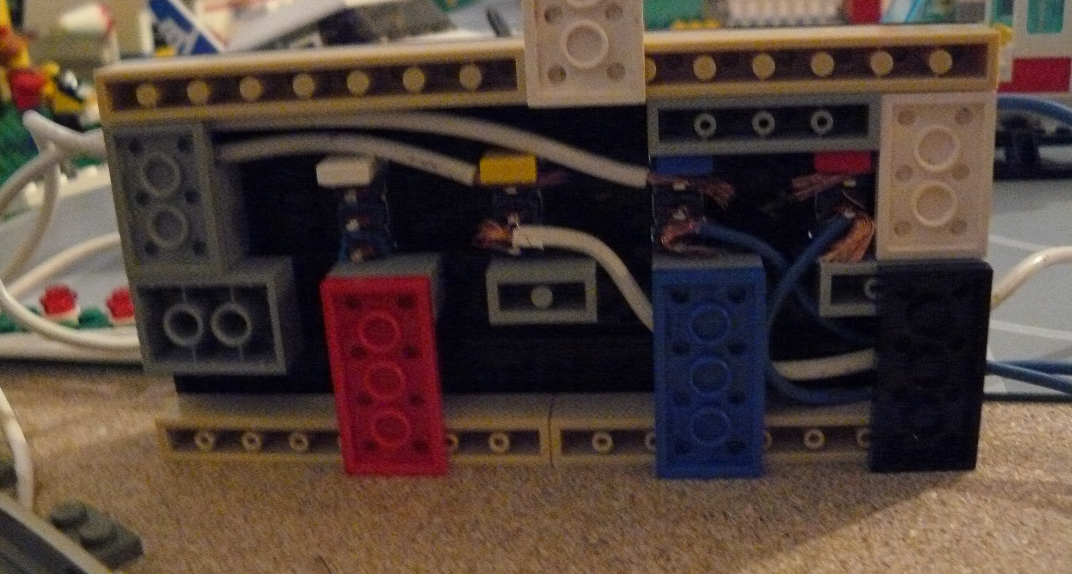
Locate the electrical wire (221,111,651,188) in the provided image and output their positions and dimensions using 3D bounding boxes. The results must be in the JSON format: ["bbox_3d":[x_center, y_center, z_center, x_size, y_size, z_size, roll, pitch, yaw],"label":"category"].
[{"bbox_3d":[-0.016,-0.020,0.164,0.064,0.013,0.005,-1,19,6],"label":"electrical wire"}]

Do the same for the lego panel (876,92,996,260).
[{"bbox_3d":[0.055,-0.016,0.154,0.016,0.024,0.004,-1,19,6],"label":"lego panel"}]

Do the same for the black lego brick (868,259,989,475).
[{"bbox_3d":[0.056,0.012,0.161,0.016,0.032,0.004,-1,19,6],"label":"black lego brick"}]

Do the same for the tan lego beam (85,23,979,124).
[{"bbox_3d":[0.000,-0.031,0.158,0.124,0.008,0.010,-1,18,7],"label":"tan lego beam"}]

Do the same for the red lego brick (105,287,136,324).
[{"bbox_3d":[-0.092,0.004,0.249,0.008,0.006,0.008,-1,18,7],"label":"red lego brick"}]

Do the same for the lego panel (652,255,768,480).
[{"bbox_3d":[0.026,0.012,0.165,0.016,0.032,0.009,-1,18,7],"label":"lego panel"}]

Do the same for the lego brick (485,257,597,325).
[{"bbox_3d":[0.001,0.001,0.165,0.016,0.008,0.009,-1,19,6],"label":"lego brick"}]

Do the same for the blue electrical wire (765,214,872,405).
[{"bbox_3d":[0.042,0.004,0.165,0.017,0.030,0.006,-1,19,6],"label":"blue electrical wire"}]

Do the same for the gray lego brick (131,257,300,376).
[{"bbox_3d":[-0.049,0.004,0.175,0.023,0.016,0.010,-1,18,7],"label":"gray lego brick"}]

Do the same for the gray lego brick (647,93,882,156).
[{"bbox_3d":[0.032,-0.024,0.157,0.031,0.008,0.010,-1,18,7],"label":"gray lego brick"}]

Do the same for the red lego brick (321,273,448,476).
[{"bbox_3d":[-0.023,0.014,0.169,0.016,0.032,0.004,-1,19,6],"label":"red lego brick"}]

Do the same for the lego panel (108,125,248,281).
[{"bbox_3d":[-0.055,-0.014,0.170,0.016,0.024,0.009,-1,19,6],"label":"lego panel"}]

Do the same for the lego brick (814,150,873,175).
[{"bbox_3d":[0.043,-0.018,0.157,0.008,0.004,0.007,-1,19,6],"label":"lego brick"}]

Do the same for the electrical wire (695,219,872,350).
[{"bbox_3d":[0.037,0.000,0.165,0.027,0.020,0.006,-1,19,6],"label":"electrical wire"}]

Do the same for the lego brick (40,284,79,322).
[{"bbox_3d":[-0.108,0.004,0.252,0.008,0.006,0.008,-1,18,7],"label":"lego brick"}]

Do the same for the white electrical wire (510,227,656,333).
[{"bbox_3d":[0.007,-0.001,0.166,0.021,0.017,0.006,-1,18,7],"label":"white electrical wire"}]

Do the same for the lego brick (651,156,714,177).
[{"bbox_3d":[0.021,-0.018,0.160,0.008,0.003,0.007,-1,18,7],"label":"lego brick"}]

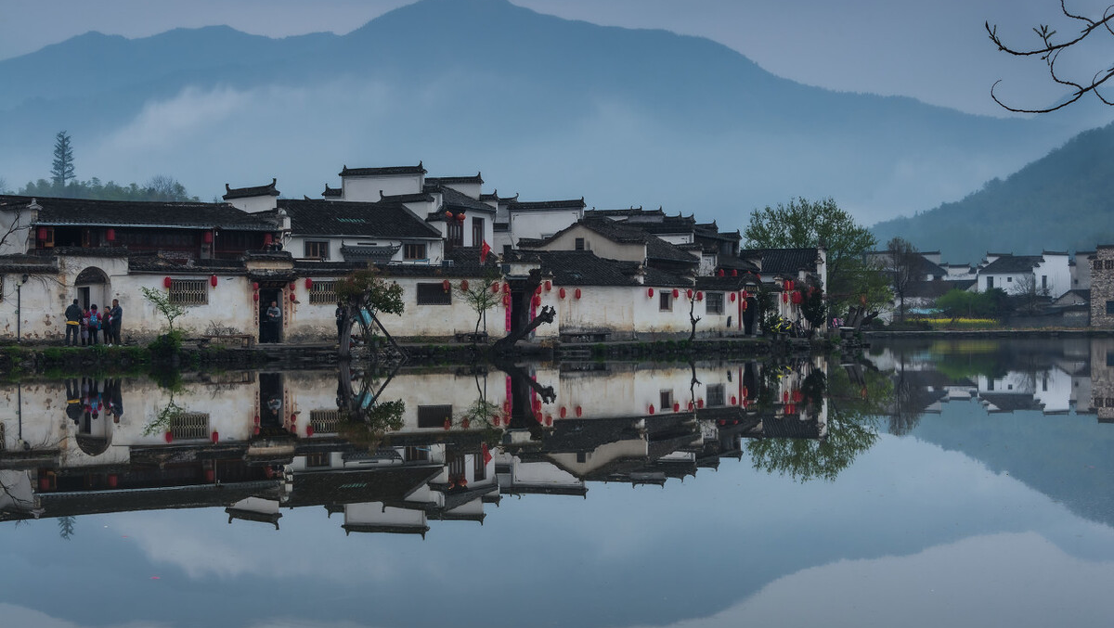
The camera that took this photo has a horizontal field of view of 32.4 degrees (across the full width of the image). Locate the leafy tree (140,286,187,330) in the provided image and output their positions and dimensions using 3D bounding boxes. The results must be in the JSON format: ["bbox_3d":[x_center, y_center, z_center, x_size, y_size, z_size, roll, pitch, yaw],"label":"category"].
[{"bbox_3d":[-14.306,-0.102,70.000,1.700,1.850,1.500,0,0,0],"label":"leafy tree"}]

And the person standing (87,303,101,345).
[{"bbox_3d":[-17.103,0.412,70.900,0.530,1.530,0.440,0,0,2],"label":"person standing"}]

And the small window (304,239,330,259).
[{"bbox_3d":[-10.866,-2.876,86.800,1.430,0.970,0.150,0,-1,-40],"label":"small window"}]

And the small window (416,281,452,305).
[{"bbox_3d":[-5.269,-0.857,82.400,1.830,0.950,0.120,0,-1,-40],"label":"small window"}]

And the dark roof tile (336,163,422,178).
[{"bbox_3d":[-9.230,-7.659,101.500,4.750,0.850,0.800,-1,0,16],"label":"dark roof tile"}]

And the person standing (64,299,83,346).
[{"bbox_3d":[-17.774,0.317,70.500,0.600,1.710,0.420,0,0,12],"label":"person standing"}]

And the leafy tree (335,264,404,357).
[{"bbox_3d":[-7.427,-0.074,76.200,2.800,3.700,2.500,0,0,0],"label":"leafy tree"}]

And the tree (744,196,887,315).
[{"bbox_3d":[20.390,-4.181,153.000,11.000,10.400,9.800,0,0,0],"label":"tree"}]

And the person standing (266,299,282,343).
[{"bbox_3d":[-11.390,0.329,77.200,0.560,1.690,0.380,0,0,-3],"label":"person standing"}]

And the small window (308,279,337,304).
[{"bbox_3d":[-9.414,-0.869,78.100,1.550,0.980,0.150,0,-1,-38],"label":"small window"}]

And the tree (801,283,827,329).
[{"bbox_3d":[13.148,-0.380,98.300,1.400,2.400,1.300,0,0,0],"label":"tree"}]

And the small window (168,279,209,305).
[{"bbox_3d":[-14.366,-0.851,74.900,1.700,0.970,0.120,0,-1,-40],"label":"small window"}]

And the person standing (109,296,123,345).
[{"bbox_3d":[-16.384,0.327,71.200,0.420,1.740,0.520,0,0,-30],"label":"person standing"}]

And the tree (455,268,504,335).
[{"bbox_3d":[-3.243,-0.505,80.300,2.050,2.750,1.800,0,0,0],"label":"tree"}]

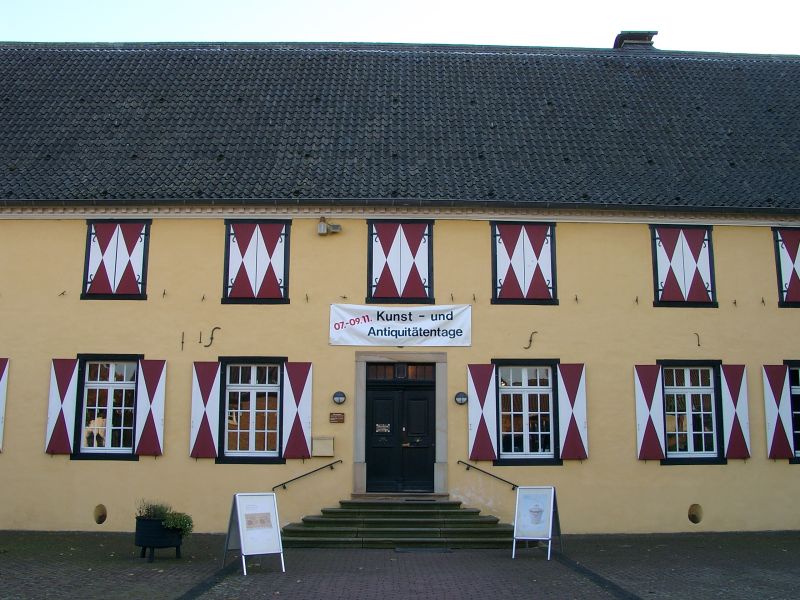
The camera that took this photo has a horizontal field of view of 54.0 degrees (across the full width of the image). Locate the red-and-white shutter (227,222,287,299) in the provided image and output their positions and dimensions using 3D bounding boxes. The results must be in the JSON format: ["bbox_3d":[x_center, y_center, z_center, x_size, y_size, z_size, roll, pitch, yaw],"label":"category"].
[{"bbox_3d":[-3.022,-0.832,16.668,1.158,1.607,0.060,0,-9,-1],"label":"red-and-white shutter"}]

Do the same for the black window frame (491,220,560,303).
[{"bbox_3d":[2.662,-0.787,16.797,1.428,1.804,0.150,0,-9,-1],"label":"black window frame"}]

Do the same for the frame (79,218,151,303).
[{"bbox_3d":[-5.990,-0.857,16.636,1.383,1.732,0.150,0,-9,-1],"label":"frame"}]

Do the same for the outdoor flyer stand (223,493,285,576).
[{"bbox_3d":[-2.264,3.609,12.256,0.634,1.159,0.930,5,-10,-29],"label":"outdoor flyer stand"}]

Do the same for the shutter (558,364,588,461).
[{"bbox_3d":[3.589,2.321,16.282,0.571,1.973,0.050,0,-9,-1],"label":"shutter"}]

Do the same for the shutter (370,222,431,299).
[{"bbox_3d":[0.016,-0.836,16.726,1.192,1.609,0.060,0,-9,-1],"label":"shutter"}]

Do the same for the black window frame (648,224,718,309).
[{"bbox_3d":[6.089,-0.726,16.856,1.389,1.803,0.150,0,-9,-1],"label":"black window frame"}]

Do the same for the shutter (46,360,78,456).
[{"bbox_3d":[-7.278,2.302,16.991,0.566,2.010,0.060,1,-9,-1],"label":"shutter"}]

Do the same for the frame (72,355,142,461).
[{"bbox_3d":[-5.994,2.201,16.141,1.377,2.158,0.150,0,-9,-1],"label":"frame"}]

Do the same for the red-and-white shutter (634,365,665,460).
[{"bbox_3d":[5.211,2.336,16.312,0.555,1.948,0.050,0,-9,-1],"label":"red-and-white shutter"}]

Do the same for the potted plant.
[{"bbox_3d":[-3.784,3.685,12.624,0.923,0.934,0.770,0,-9,-1],"label":"potted plant"}]

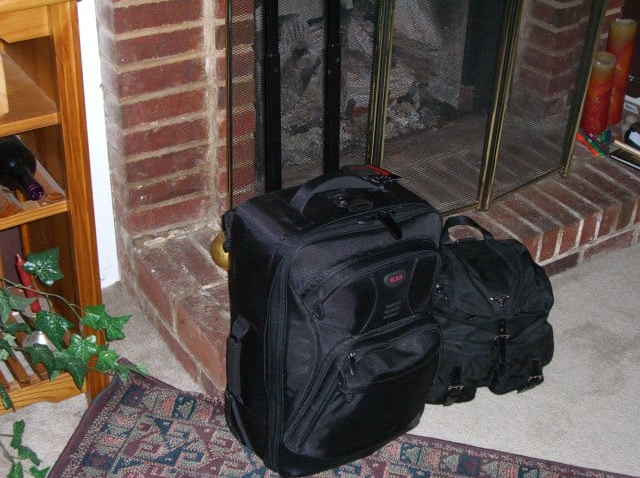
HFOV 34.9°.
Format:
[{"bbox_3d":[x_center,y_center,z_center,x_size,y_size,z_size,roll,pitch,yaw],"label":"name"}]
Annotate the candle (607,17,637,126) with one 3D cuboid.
[{"bbox_3d":[0.870,-0.488,2.982,0.075,0.300,0.075,-7,32,-14],"label":"candle"}]

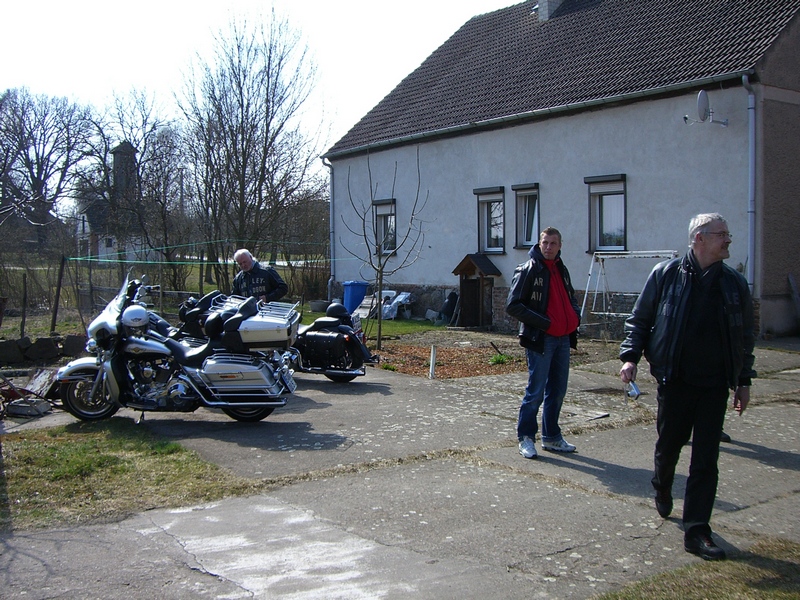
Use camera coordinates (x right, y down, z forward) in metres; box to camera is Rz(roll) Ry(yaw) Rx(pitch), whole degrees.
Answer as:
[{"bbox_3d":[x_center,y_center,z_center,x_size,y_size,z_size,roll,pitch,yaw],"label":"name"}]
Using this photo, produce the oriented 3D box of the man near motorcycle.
[{"bbox_3d":[-1.668,0.234,10.520,0.620,1.710,0.450,1,3,18],"label":"man near motorcycle"}]

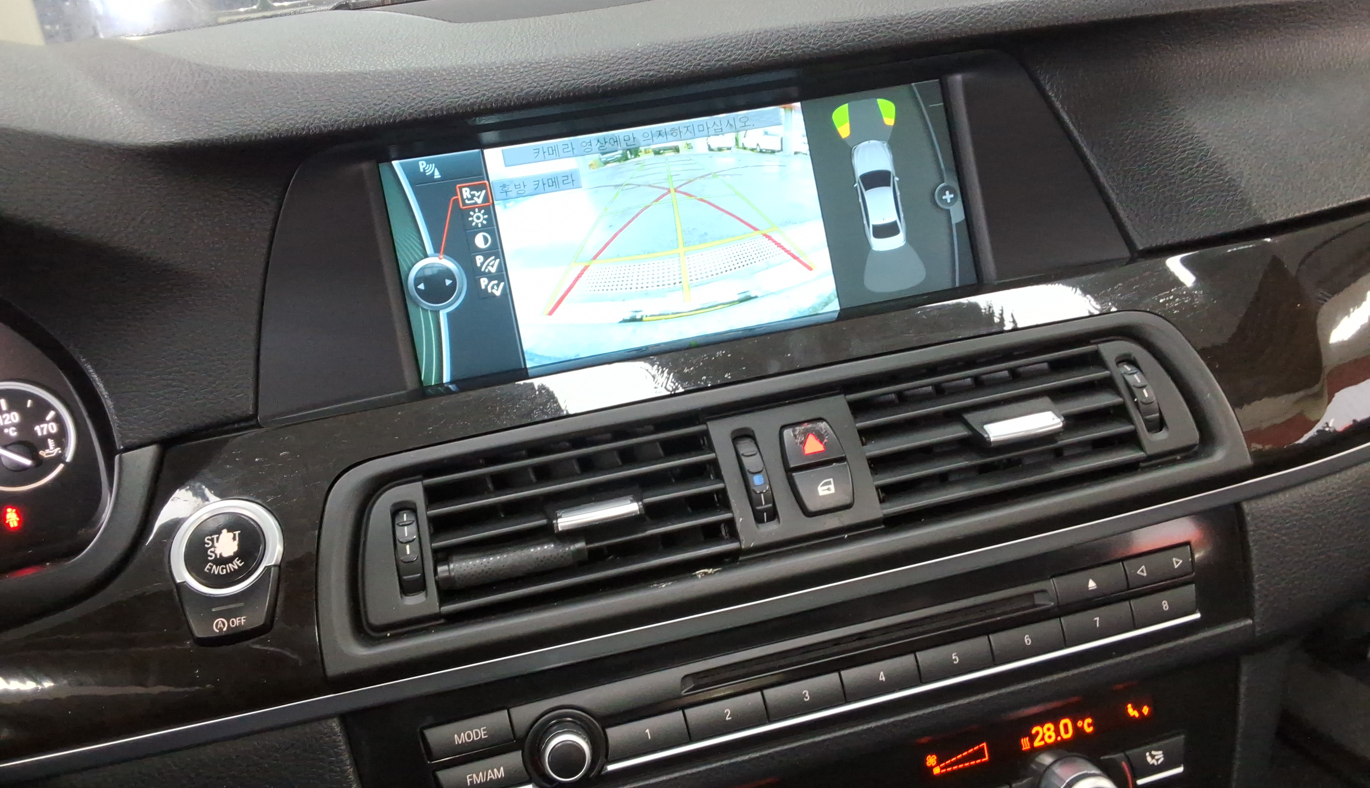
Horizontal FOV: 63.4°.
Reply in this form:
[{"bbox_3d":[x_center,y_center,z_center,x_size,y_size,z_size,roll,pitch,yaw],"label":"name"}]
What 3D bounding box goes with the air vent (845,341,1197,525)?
[{"bbox_3d":[0.118,0.017,0.406,0.120,0.030,0.048,-11,68,-10],"label":"air vent"}]

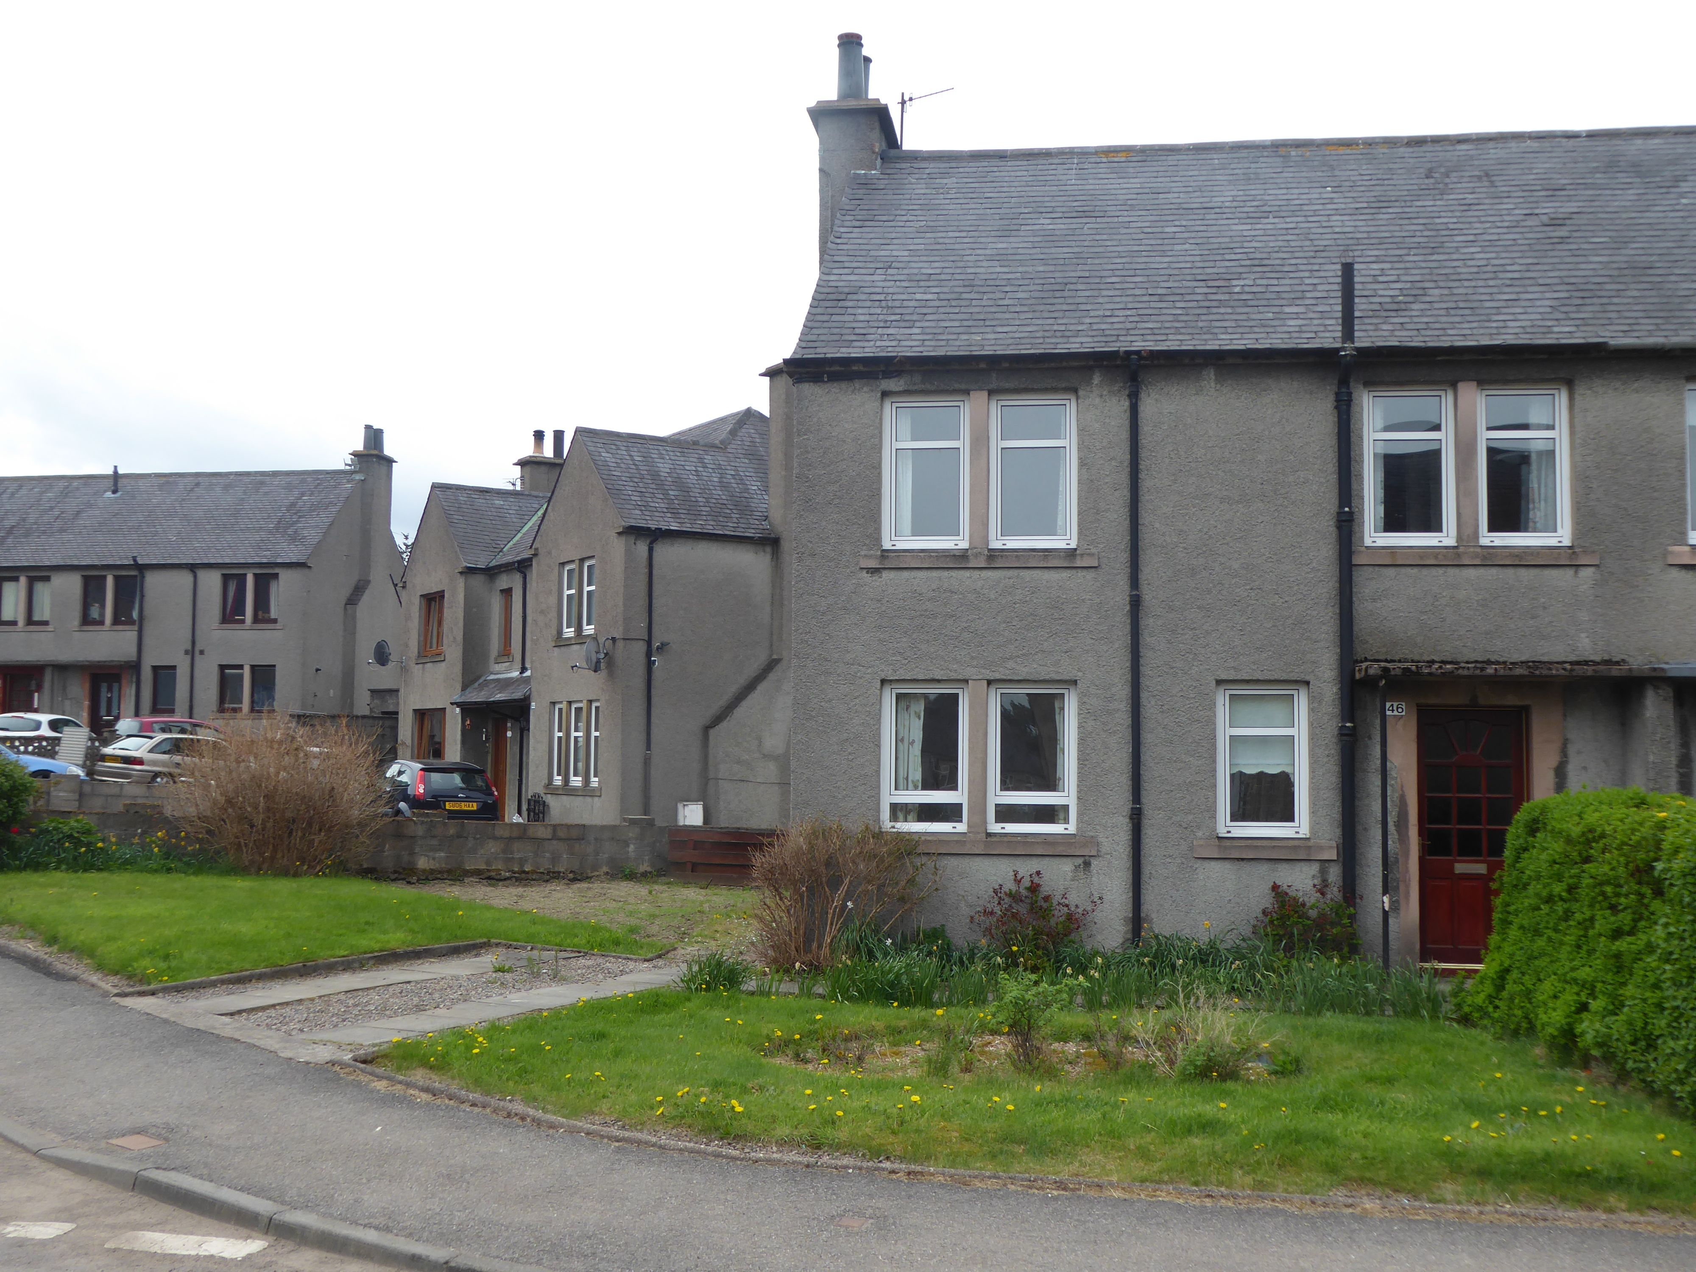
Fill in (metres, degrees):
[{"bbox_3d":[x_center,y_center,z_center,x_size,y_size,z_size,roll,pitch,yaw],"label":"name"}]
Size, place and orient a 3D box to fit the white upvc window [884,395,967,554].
[{"bbox_3d":[0.675,-1.412,15.320,0.757,1.324,0.100,0,-4,8],"label":"white upvc window"}]

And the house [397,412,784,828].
[{"bbox_3d":[-3.284,-0.210,32.644,7.000,7.700,10.200,3,-5,-33],"label":"house"}]

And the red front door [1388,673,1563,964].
[{"bbox_3d":[4.954,1.476,13.999,1.381,2.271,0.170,0,-4,7],"label":"red front door"}]

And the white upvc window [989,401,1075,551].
[{"bbox_3d":[1.592,-1.408,15.188,0.753,1.319,0.100,0,-4,8],"label":"white upvc window"}]

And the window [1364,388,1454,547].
[{"bbox_3d":[4.699,-1.408,14.742,0.738,1.330,0.100,0,-4,8],"label":"window"}]

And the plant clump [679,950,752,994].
[{"bbox_3d":[-0.939,2.380,12.500,0.520,0.340,0.500,1,-4,-4],"label":"plant clump"}]

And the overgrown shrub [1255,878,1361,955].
[{"bbox_3d":[3.532,2.190,13.597,0.808,0.607,0.720,0,-4,7],"label":"overgrown shrub"}]

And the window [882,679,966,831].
[{"bbox_3d":[0.653,1.039,15.146,0.754,1.283,0.100,0,-4,8],"label":"window"}]

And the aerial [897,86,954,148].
[{"bbox_3d":[0.843,-5.655,19.129,0.740,0.750,0.200,-3,-5,37],"label":"aerial"}]

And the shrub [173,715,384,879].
[{"bbox_3d":[-7.567,2.136,23.400,2.850,2.050,2.600,2,-4,-18],"label":"shrub"}]

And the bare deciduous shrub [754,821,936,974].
[{"bbox_3d":[-0.036,2.000,13.699,1.462,1.164,1.250,0,-4,7],"label":"bare deciduous shrub"}]

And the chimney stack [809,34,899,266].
[{"bbox_3d":[0.064,-5.056,18.938,0.860,2.520,1.240,0,-4,7],"label":"chimney stack"}]

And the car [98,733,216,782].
[{"bbox_3d":[-14.096,2.865,38.066,1.700,1.420,4.100,-2,-5,35],"label":"car"}]

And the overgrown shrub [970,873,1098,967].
[{"bbox_3d":[1.454,2.213,13.802,1.011,0.760,0.850,0,-4,7],"label":"overgrown shrub"}]

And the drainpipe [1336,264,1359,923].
[{"bbox_3d":[3.968,-0.296,14.030,0.170,5.439,0.240,0,-4,7],"label":"drainpipe"}]

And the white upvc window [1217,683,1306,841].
[{"bbox_3d":[3.465,1.036,14.742,0.747,1.287,0.100,0,-4,8],"label":"white upvc window"}]

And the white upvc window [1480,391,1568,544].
[{"bbox_3d":[5.434,-1.366,14.181,0.712,1.301,0.090,0,-4,7],"label":"white upvc window"}]

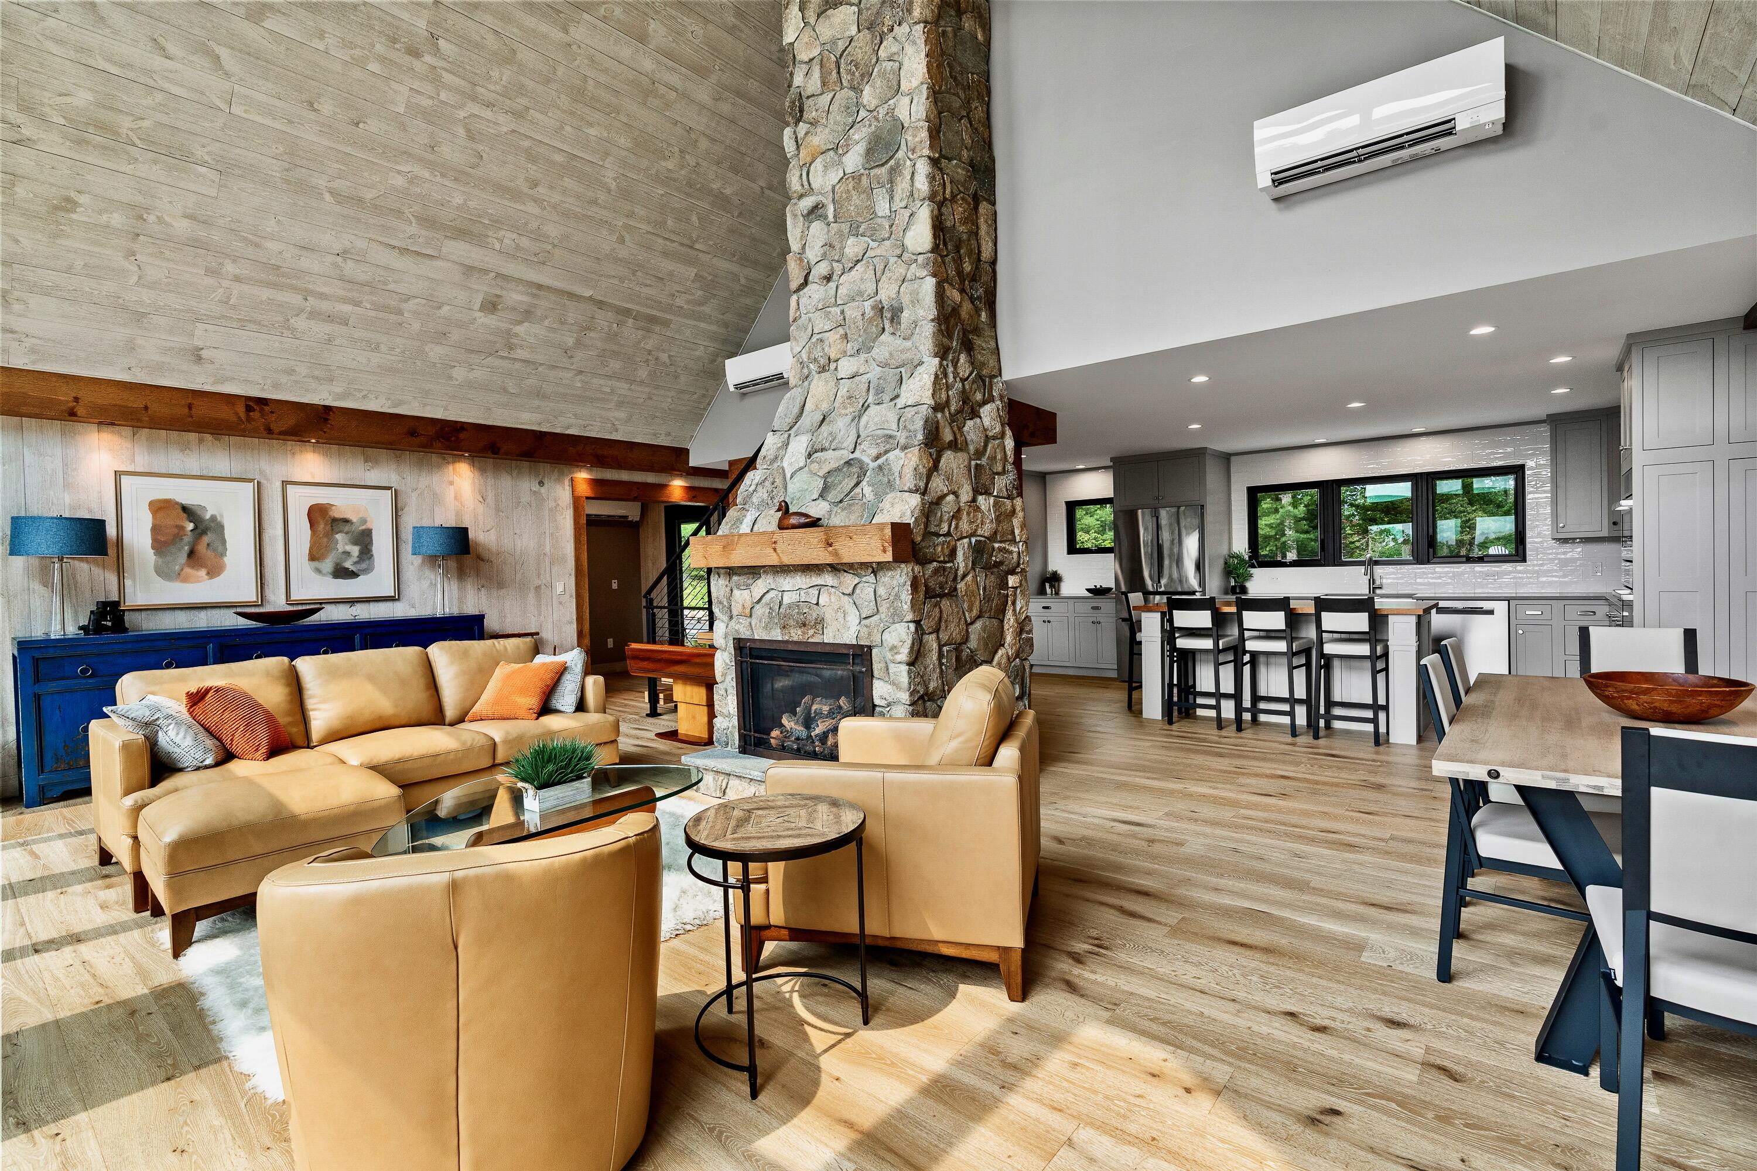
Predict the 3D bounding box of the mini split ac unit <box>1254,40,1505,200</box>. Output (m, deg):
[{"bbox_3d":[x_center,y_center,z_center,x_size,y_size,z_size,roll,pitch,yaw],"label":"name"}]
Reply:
[{"bbox_3d":[2.233,-2.069,3.528,0.926,0.300,0.235,0,2,39],"label":"mini split ac unit"}]

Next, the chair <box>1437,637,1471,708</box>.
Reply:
[{"bbox_3d":[2.429,0.696,2.878,0.580,0.975,0.420,0,2,39],"label":"chair"}]

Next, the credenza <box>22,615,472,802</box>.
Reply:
[{"bbox_3d":[-4.357,0.780,5.770,0.460,0.985,2.690,0,2,39],"label":"credenza"}]

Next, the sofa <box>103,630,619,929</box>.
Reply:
[{"bbox_3d":[-2.635,0.828,4.246,1.030,0.915,2.250,0,2,39],"label":"sofa"}]

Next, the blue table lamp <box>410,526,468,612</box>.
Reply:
[{"bbox_3d":[-3.700,-0.130,6.616,0.430,0.765,0.430,0,2,39],"label":"blue table lamp"}]

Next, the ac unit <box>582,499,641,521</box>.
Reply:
[{"bbox_3d":[-3.453,-0.963,9.874,0.230,0.300,0.860,0,2,39],"label":"ac unit"}]

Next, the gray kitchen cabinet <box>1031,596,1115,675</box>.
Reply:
[{"bbox_3d":[2.440,0.582,9.427,1.140,0.910,0.583,0,2,39],"label":"gray kitchen cabinet"}]

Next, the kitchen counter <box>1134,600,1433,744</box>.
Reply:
[{"bbox_3d":[3.170,0.615,6.197,1.975,0.920,0.920,0,2,39],"label":"kitchen counter"}]

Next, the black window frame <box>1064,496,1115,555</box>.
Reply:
[{"bbox_3d":[2.673,-0.721,9.569,0.812,0.675,0.080,0,2,39],"label":"black window frame"}]

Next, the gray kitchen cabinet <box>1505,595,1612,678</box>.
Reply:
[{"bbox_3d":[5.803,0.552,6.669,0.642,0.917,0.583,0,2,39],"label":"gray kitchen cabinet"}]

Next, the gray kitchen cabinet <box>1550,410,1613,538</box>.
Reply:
[{"bbox_3d":[5.944,-0.927,6.647,0.377,1.027,0.340,0,2,39],"label":"gray kitchen cabinet"}]

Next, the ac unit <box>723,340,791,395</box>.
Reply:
[{"bbox_3d":[-1.051,-2.049,7.403,0.925,0.302,0.235,0,2,39],"label":"ac unit"}]

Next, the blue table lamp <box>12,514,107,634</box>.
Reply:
[{"bbox_3d":[-5.104,-0.058,4.878,0.430,0.765,0.430,0,2,39],"label":"blue table lamp"}]

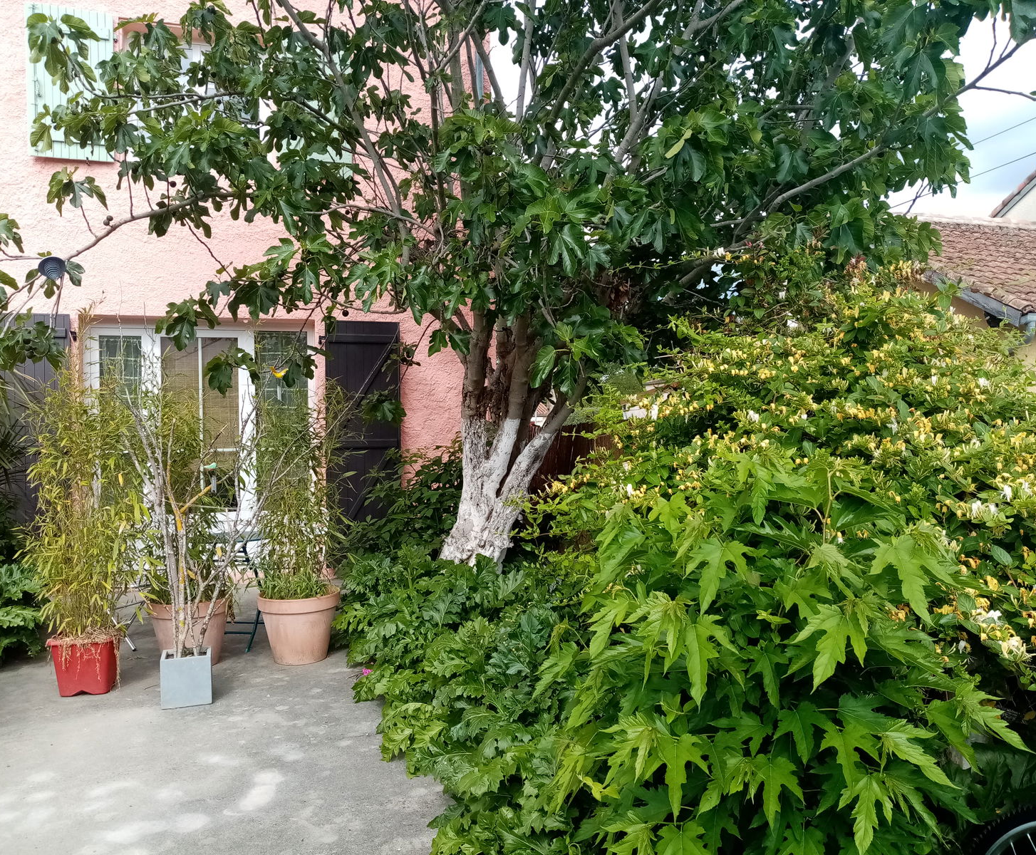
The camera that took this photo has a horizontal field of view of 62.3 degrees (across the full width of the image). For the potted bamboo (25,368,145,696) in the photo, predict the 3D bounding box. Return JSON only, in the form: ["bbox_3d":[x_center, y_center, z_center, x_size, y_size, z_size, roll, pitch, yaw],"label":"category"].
[{"bbox_3d":[-2.444,0.560,4.860,0.610,1.780,0.540,-1,2,-19],"label":"potted bamboo"}]

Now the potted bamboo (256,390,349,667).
[{"bbox_3d":[-1.346,0.576,5.360,0.560,1.710,0.550,-1,2,-19],"label":"potted bamboo"}]

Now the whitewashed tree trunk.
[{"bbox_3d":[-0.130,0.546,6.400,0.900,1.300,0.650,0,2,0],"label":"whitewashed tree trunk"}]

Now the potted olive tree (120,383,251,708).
[{"bbox_3d":[-1.779,0.610,4.580,0.640,1.690,0.480,-1,2,-19],"label":"potted olive tree"}]

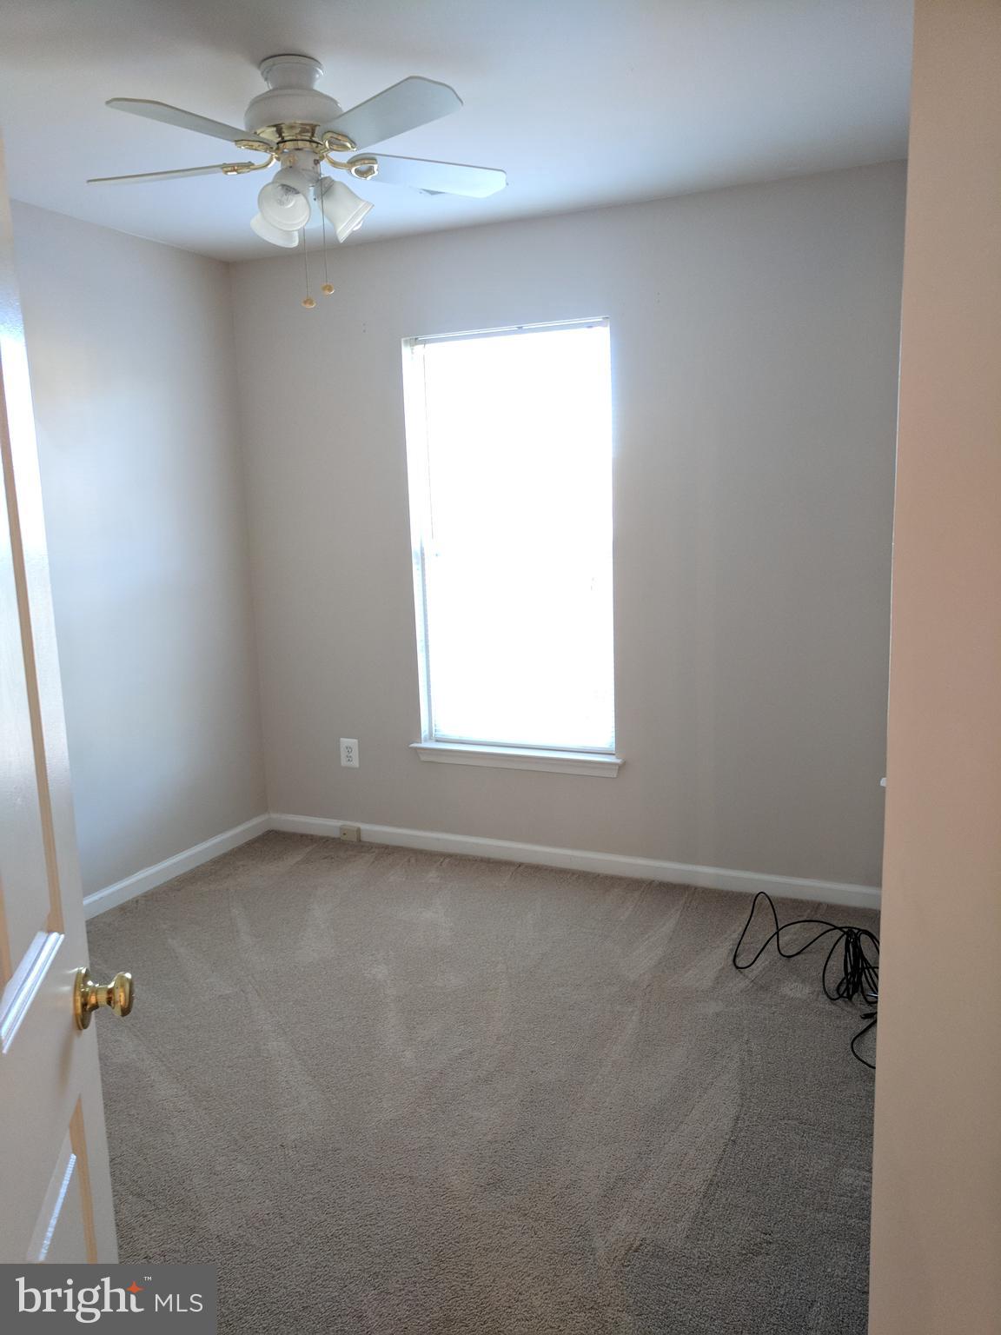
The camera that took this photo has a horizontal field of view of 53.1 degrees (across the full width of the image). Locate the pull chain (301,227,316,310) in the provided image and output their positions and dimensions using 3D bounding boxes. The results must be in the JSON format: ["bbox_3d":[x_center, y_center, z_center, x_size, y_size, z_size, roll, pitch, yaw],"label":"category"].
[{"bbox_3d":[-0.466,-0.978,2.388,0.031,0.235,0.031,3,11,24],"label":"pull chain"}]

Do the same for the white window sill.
[{"bbox_3d":[0.064,0.366,3.999,0.912,0.080,0.110,3,11,24],"label":"white window sill"}]

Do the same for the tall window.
[{"bbox_3d":[0.049,-0.469,3.884,0.838,1.605,0.100,3,11,24],"label":"tall window"}]

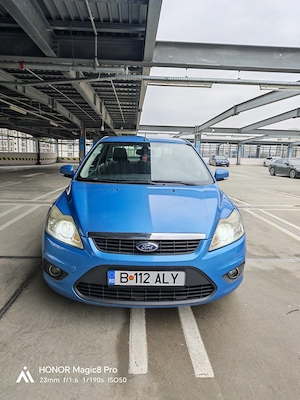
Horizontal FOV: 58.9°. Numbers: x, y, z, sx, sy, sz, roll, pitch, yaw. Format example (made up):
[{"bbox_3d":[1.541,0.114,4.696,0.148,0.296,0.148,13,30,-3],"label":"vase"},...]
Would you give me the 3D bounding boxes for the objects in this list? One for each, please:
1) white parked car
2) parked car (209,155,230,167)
[{"bbox_3d":[17.488,-5.205,36.600,1.760,1.450,4.150,1,10,-3],"label":"white parked car"},{"bbox_3d":[9.099,-5.067,34.800,1.760,1.470,4.150,1,10,-3],"label":"parked car"}]

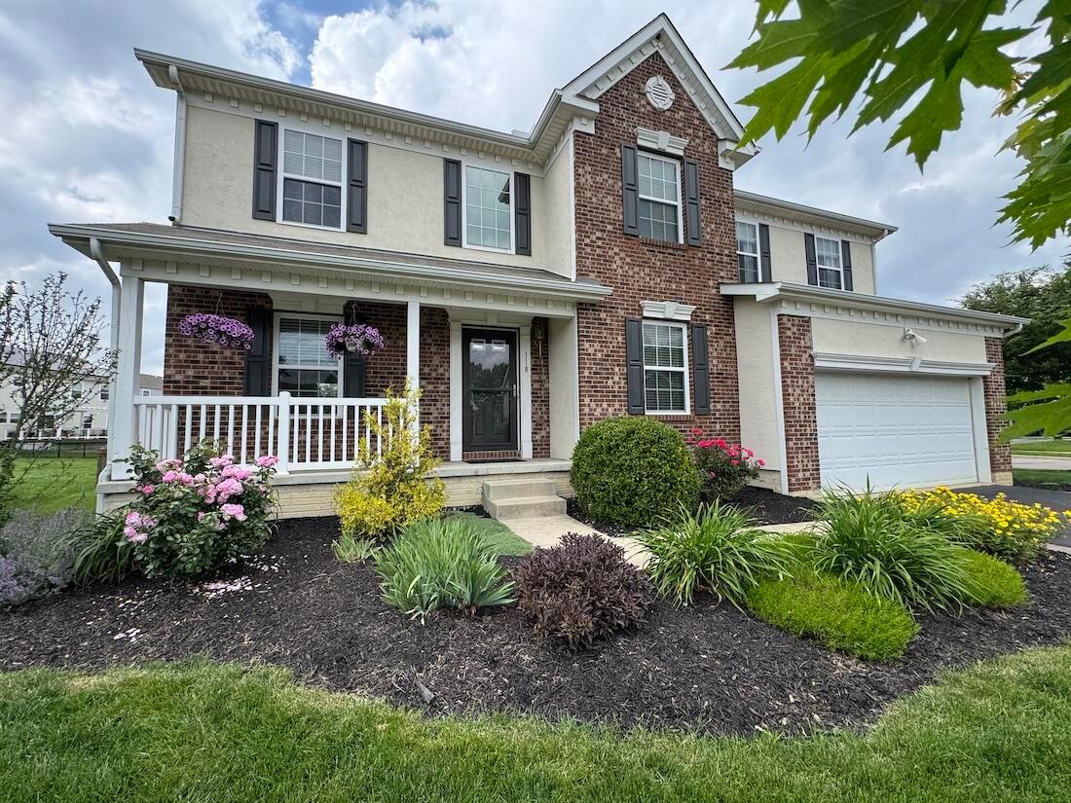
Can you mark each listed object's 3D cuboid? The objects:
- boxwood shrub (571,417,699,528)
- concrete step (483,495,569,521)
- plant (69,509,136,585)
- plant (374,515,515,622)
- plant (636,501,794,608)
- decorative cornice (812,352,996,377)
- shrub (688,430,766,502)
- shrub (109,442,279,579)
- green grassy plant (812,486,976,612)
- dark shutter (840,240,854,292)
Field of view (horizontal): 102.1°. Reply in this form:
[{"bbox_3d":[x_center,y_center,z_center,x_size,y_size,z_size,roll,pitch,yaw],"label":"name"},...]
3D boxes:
[{"bbox_3d":[1.268,0.837,5.503,1.560,1.250,1.520,-1,-3,0],"label":"boxwood shrub"},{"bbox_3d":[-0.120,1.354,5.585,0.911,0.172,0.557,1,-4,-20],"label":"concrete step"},{"bbox_3d":[-3.514,1.170,3.606,0.600,0.510,0.600,1,-3,-21],"label":"plant"},{"bbox_3d":[-0.618,1.104,3.030,0.931,0.546,0.911,1,-4,-20],"label":"plant"},{"bbox_3d":[1.337,1.102,3.285,1.063,0.607,1.012,1,-4,-20],"label":"plant"},{"bbox_3d":[6.894,-0.658,7.872,5.020,0.253,0.152,1,-4,-20],"label":"decorative cornice"},{"bbox_3d":[2.858,1.007,6.573,1.093,0.982,1.012,1,-4,-20],"label":"shrub"},{"bbox_3d":[-2.985,0.903,3.878,1.160,1.060,1.100,1,-3,-21],"label":"shrub"},{"bbox_3d":[2.655,1.073,3.307,1.032,0.729,1.032,1,-4,-20],"label":"green grassy plant"},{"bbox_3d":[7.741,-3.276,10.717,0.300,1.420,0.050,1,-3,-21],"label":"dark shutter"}]

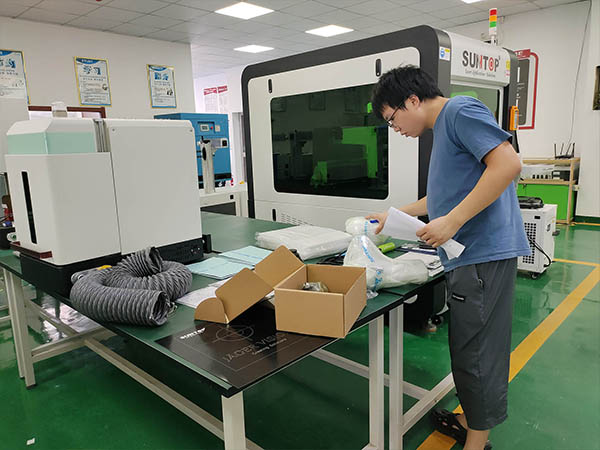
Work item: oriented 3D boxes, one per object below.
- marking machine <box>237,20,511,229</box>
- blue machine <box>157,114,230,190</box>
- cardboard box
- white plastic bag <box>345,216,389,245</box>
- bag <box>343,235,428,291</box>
[{"bbox_3d":[0.708,-0.477,4.153,1.460,2.130,2.060,-12,14,-44],"label":"marking machine"},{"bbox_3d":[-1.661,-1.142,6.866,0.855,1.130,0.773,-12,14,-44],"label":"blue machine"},{"bbox_3d":[-0.069,0.220,1.596,0.562,0.216,0.310,2,11,19],"label":"cardboard box"},{"bbox_3d":[0.405,0.039,2.600,0.270,0.160,0.200,-4,10,-11],"label":"white plastic bag"},{"bbox_3d":[0.382,0.155,1.953,0.345,0.185,0.210,-4,10,-13],"label":"bag"}]

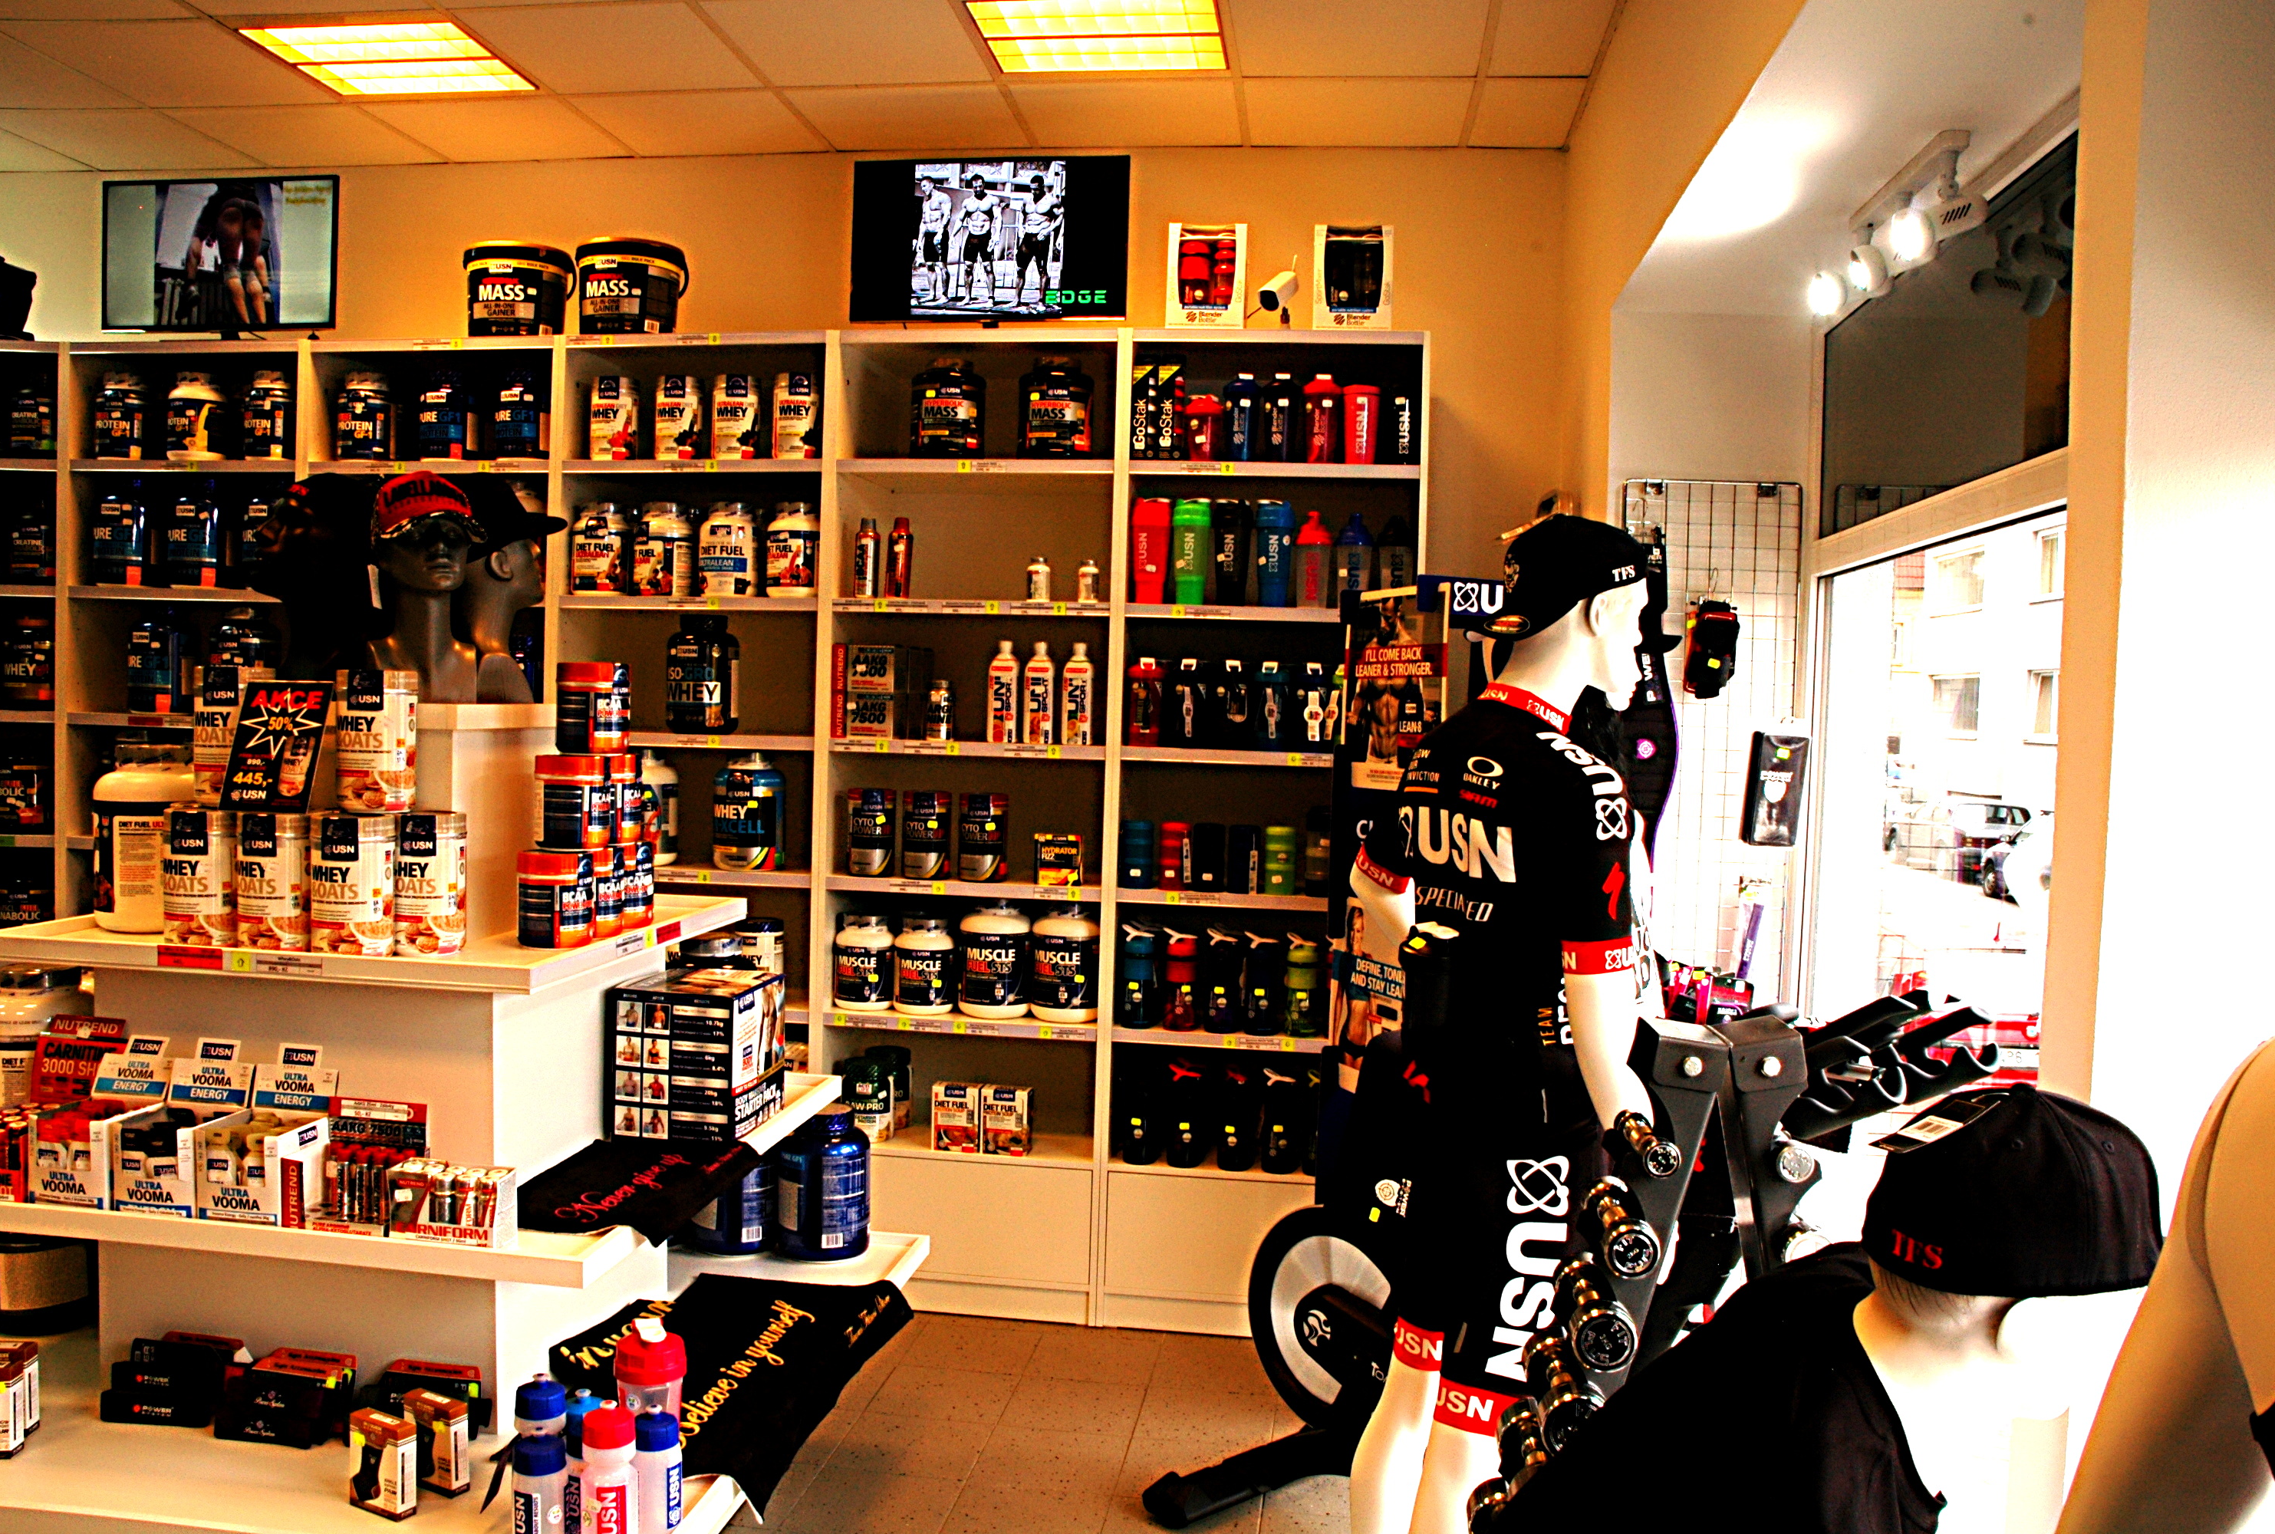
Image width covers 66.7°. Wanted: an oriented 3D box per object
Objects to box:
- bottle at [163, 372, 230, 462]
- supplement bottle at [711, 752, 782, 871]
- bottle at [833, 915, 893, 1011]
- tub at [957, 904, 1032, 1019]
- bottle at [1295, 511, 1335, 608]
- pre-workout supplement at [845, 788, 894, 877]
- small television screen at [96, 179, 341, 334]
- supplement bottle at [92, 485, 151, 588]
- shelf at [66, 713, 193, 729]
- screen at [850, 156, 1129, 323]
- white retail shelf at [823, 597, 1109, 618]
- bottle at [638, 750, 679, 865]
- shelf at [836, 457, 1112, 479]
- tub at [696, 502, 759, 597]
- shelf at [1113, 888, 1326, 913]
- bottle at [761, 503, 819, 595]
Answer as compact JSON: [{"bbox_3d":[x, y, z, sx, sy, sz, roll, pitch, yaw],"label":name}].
[{"bbox_3d":[-2.634,-0.981,4.844,0.149,0.255,0.149,2,2,12],"label":"bottle"},{"bbox_3d":[-1.048,0.117,4.634,0.184,0.307,0.184,2,2,6],"label":"supplement bottle"},{"bbox_3d":[-0.735,0.522,4.628,0.157,0.263,0.157,2,2,0],"label":"bottle"},{"bbox_3d":[-0.372,0.502,4.520,0.190,0.283,0.190,2,2,0],"label":"tub"},{"bbox_3d":[0.451,-0.527,4.394,0.097,0.243,0.097,2,2,8],"label":"bottle"},{"bbox_3d":[-0.703,0.172,4.542,0.129,0.225,0.129,2,2,-2],"label":"pre-workout supplement"},{"bbox_3d":[-2.564,-1.434,4.868,0.717,0.420,0.070,2,2,8],"label":"small television screen"},{"bbox_3d":[-2.882,-0.658,4.897,0.141,0.307,0.141,1,2,-5],"label":"supplement bottle"},{"bbox_3d":[-2.631,-0.130,4.962,0.695,0.036,0.346,2,2,8],"label":"shelf"},{"bbox_3d":[-0.380,-1.380,4.558,0.737,0.417,0.070,2,2,8],"label":"screen"},{"bbox_3d":[-0.411,-0.414,4.576,0.727,0.037,0.280,2,2,8],"label":"white retail shelf"},{"bbox_3d":[-1.355,0.118,4.748,0.180,0.295,0.180,2,2,8],"label":"bottle"},{"bbox_3d":[-0.421,-0.810,4.755,0.765,0.037,0.262,2,3,7],"label":"shelf"},{"bbox_3d":[-1.109,-0.584,4.664,0.155,0.245,0.155,1,2,0],"label":"tub"},{"bbox_3d":[0.323,0.329,4.493,0.721,0.031,0.310,2,2,8],"label":"shelf"},{"bbox_3d":[-0.910,-0.578,4.601,0.155,0.252,0.155,2,2,18],"label":"bottle"}]

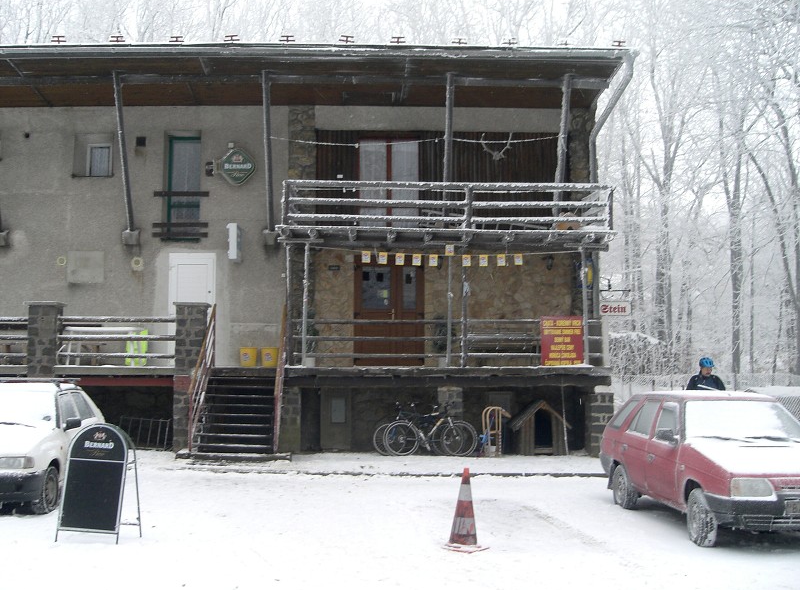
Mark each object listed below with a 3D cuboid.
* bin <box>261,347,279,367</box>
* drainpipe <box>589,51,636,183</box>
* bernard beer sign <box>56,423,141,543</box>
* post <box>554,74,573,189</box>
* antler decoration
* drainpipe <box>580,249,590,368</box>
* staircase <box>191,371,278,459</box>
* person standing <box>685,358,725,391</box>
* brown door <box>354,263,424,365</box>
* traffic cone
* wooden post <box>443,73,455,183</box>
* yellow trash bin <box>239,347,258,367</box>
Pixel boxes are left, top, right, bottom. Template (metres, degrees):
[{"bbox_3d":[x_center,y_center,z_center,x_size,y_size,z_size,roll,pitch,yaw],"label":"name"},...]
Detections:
[{"bbox_3d":[-2.518,1.210,17.009,0.330,0.379,0.330,0,-5,0],"label":"bin"},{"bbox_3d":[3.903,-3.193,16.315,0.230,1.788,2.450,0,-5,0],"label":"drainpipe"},{"bbox_3d":[-3.025,1.885,8.886,0.660,1.149,0.430,-1,-5,14],"label":"bernard beer sign"},{"bbox_3d":[3.337,-2.926,18.090,0.150,3.166,0.150,0,19,-2],"label":"post"},{"bbox_3d":[2.050,-3.128,18.560,0.687,0.582,0.280,0,-5,-2],"label":"antler decoration"},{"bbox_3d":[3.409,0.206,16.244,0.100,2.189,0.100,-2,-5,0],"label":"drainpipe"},{"bbox_3d":[-2.920,2.167,16.070,1.547,1.600,1.700,0,-5,-1],"label":"staircase"},{"bbox_3d":[4.387,1.824,12.486,0.530,1.872,0.400,-1,-5,7],"label":"person standing"},{"bbox_3d":[-0.207,0.326,17.317,1.394,2.200,0.120,0,-5,0],"label":"brown door"},{"bbox_3d":[0.622,2.004,8.272,0.340,0.760,0.340,-5,-7,45],"label":"traffic cone"},{"bbox_3d":[0.977,-2.906,17.938,0.135,3.151,0.135,0,19,-2],"label":"wooden post"},{"bbox_3d":[-2.931,1.210,17.009,0.336,0.379,0.336,0,-5,0],"label":"yellow trash bin"}]

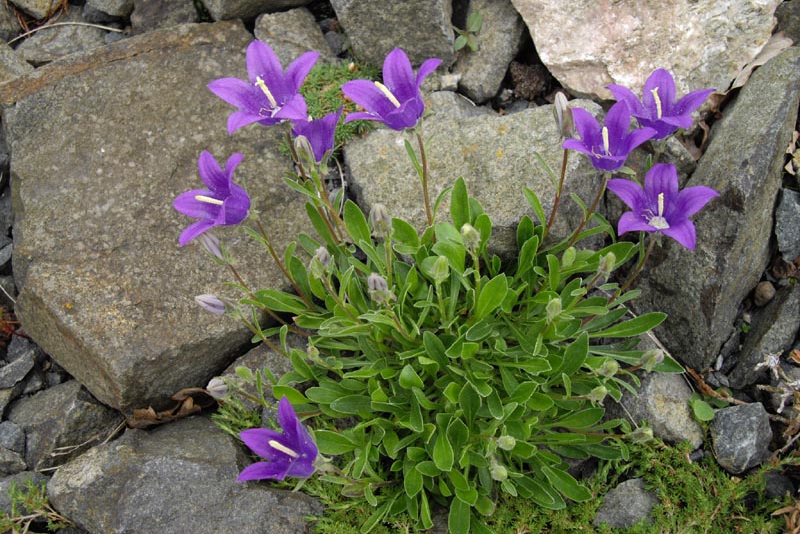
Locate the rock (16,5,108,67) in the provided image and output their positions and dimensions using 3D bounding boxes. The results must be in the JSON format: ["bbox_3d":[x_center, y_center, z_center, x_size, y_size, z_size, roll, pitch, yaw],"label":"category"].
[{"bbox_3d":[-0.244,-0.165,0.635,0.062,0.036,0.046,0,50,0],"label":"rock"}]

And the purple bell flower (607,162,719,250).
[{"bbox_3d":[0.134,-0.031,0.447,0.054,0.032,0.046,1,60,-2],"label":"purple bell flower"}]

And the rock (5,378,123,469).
[{"bbox_3d":[-0.192,0.091,0.508,0.058,0.038,0.045,0,46,0],"label":"rock"}]

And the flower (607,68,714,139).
[{"bbox_3d":[0.129,-0.083,0.442,0.053,0.029,0.047,-6,34,6],"label":"flower"}]

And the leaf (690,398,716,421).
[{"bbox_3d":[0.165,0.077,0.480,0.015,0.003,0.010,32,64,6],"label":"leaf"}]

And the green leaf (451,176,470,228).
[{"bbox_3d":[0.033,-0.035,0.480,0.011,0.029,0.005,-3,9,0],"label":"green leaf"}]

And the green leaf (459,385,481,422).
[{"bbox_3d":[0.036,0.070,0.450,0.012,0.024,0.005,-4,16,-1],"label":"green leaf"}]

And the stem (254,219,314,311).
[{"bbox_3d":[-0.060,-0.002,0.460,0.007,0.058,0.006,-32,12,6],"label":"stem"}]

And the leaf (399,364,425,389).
[{"bbox_3d":[0.006,0.054,0.437,0.012,0.015,0.006,-20,39,-15],"label":"leaf"}]

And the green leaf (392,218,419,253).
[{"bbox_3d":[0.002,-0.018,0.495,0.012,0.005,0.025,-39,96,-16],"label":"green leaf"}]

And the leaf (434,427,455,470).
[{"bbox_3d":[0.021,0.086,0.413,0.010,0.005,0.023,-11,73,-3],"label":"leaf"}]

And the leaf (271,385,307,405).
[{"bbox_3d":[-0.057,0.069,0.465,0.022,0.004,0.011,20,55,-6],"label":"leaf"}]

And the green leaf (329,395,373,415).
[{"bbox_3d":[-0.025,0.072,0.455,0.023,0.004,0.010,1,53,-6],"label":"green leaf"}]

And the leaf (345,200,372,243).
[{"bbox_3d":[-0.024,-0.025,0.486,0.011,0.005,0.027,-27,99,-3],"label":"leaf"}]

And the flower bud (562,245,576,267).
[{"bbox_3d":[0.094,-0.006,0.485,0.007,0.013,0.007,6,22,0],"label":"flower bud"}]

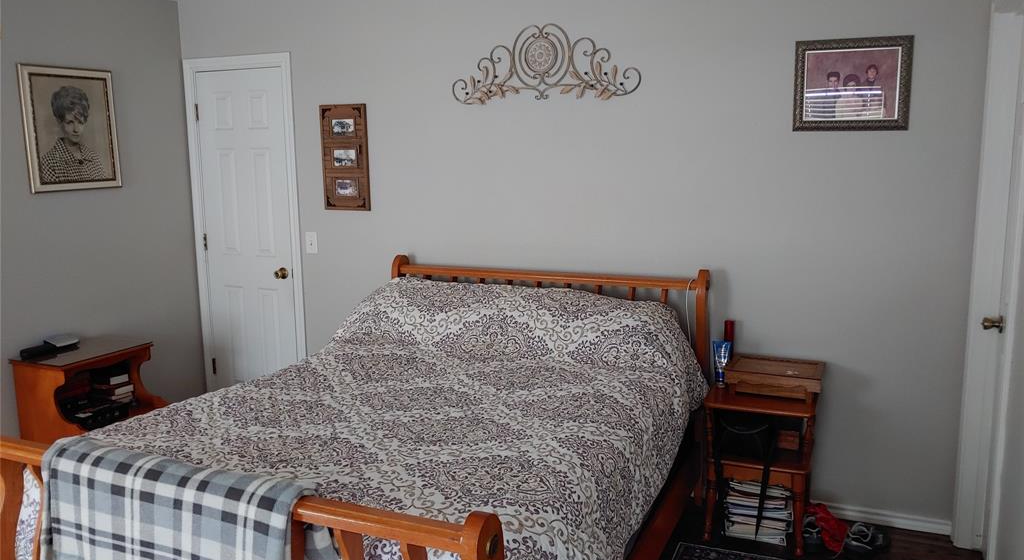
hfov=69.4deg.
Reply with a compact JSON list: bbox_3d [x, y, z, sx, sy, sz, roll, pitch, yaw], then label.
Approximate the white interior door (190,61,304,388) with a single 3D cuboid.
[{"bbox_3d":[-1.521,-0.160,4.260,0.670,2.060,0.060,3,10,22],"label":"white interior door"}]

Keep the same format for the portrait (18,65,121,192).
[{"bbox_3d":[-2.143,-0.731,3.603,0.030,0.581,0.484,3,10,22],"label":"portrait"}]

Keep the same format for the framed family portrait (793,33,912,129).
[{"bbox_3d":[1.342,-0.768,2.923,0.417,0.352,0.030,3,10,22],"label":"framed family portrait"}]

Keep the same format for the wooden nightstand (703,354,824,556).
[{"bbox_3d":[1.039,0.709,3.074,0.428,0.691,0.380,3,10,22],"label":"wooden nightstand"}]

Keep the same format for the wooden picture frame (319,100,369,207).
[{"bbox_3d":[-0.867,-0.639,3.882,0.287,0.546,0.025,3,10,22],"label":"wooden picture frame"}]

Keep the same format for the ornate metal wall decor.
[{"bbox_3d":[0.139,-0.992,3.388,0.922,0.345,0.035,3,10,22],"label":"ornate metal wall decor"}]

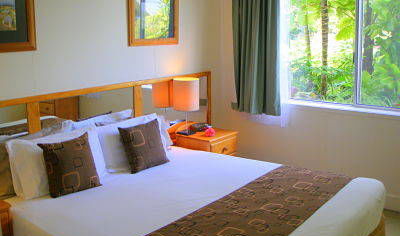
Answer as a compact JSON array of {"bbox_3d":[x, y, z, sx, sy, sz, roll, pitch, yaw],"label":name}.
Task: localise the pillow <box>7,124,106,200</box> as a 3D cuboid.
[{"bbox_3d":[-0.970,0.309,3.050,0.670,0.410,0.160,-12,-6,-45],"label":"pillow"}]

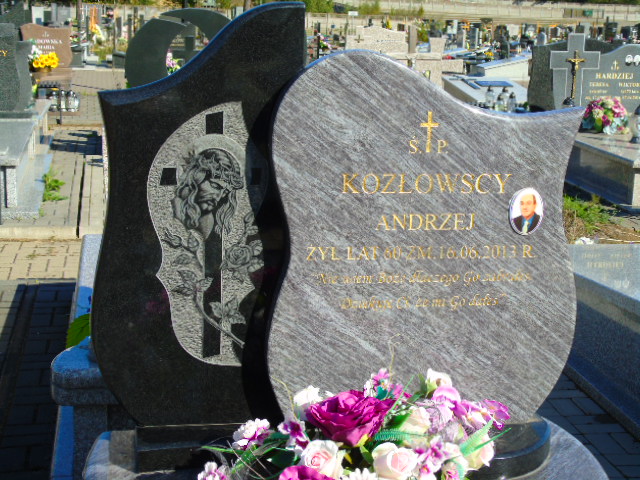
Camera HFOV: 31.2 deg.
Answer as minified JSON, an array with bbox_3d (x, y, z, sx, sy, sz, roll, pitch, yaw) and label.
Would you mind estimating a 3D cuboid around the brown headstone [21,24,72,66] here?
[{"bbox_3d":[-3.402,-2.426,14.260,0.650,0.550,0.100,0,13,-10],"label":"brown headstone"}]

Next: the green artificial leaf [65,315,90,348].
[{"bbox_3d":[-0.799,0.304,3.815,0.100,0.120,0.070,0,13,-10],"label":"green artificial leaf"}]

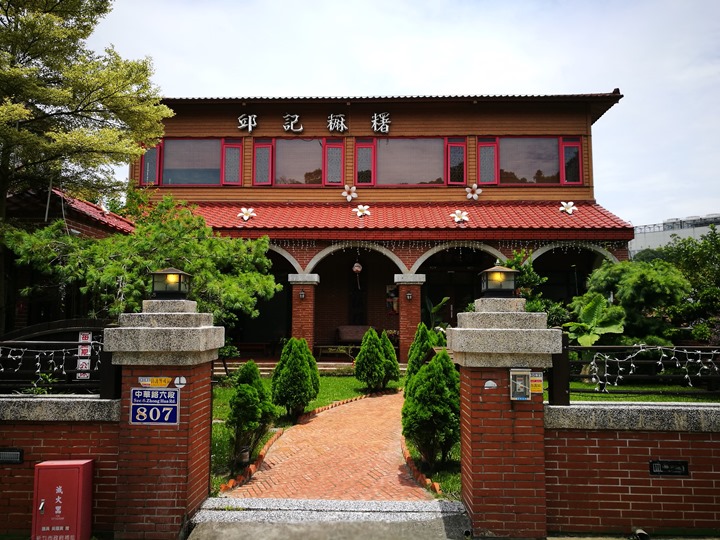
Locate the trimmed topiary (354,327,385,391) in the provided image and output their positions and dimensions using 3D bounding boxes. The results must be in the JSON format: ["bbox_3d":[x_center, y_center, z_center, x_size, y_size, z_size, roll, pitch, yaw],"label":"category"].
[{"bbox_3d":[0.210,1.837,11.777,0.657,1.276,0.657,0,-5,0],"label":"trimmed topiary"}]

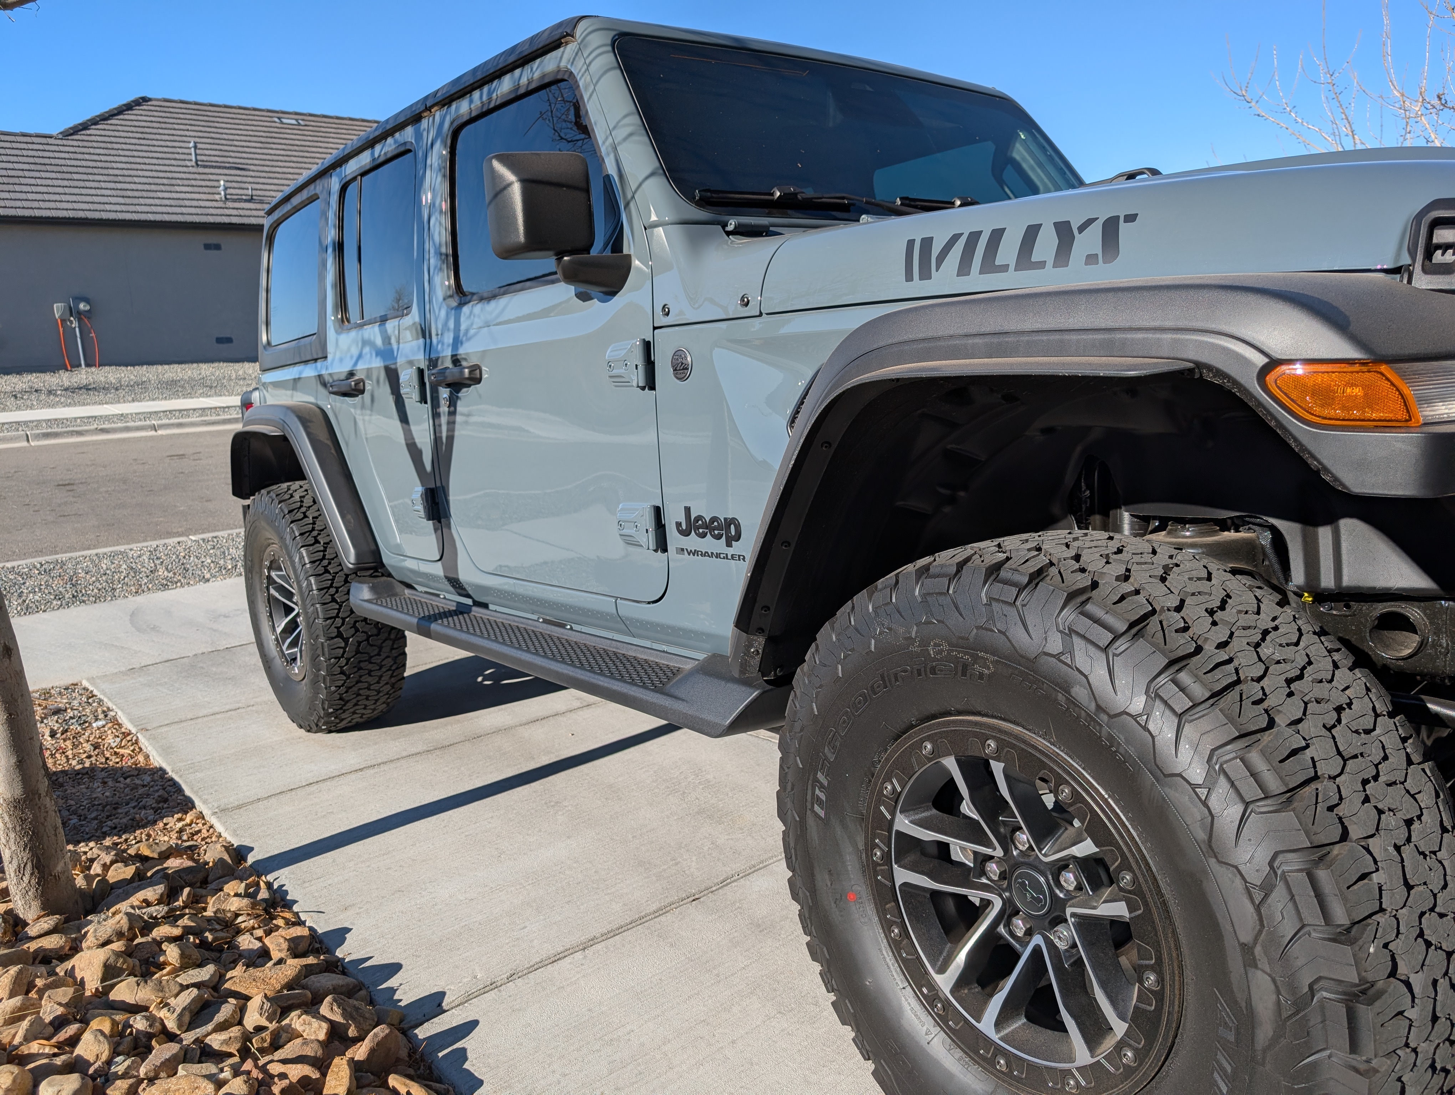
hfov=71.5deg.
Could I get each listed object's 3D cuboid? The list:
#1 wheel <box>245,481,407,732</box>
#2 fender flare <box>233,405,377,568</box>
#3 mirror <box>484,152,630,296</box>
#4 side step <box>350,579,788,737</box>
[{"bbox_3d":[-1.472,0.209,3.659,0.320,0.870,0.880,-12,12,-38],"label":"wheel"},{"bbox_3d":[-1.529,-0.228,3.581,0.185,0.555,1.125,-12,12,-38],"label":"fender flare"},{"bbox_3d":[-0.333,-0.627,1.959,0.225,0.265,0.170,-12,12,-38],"label":"mirror"},{"bbox_3d":[-0.528,0.205,2.533,0.187,0.135,1.890,-12,12,-38],"label":"side step"}]

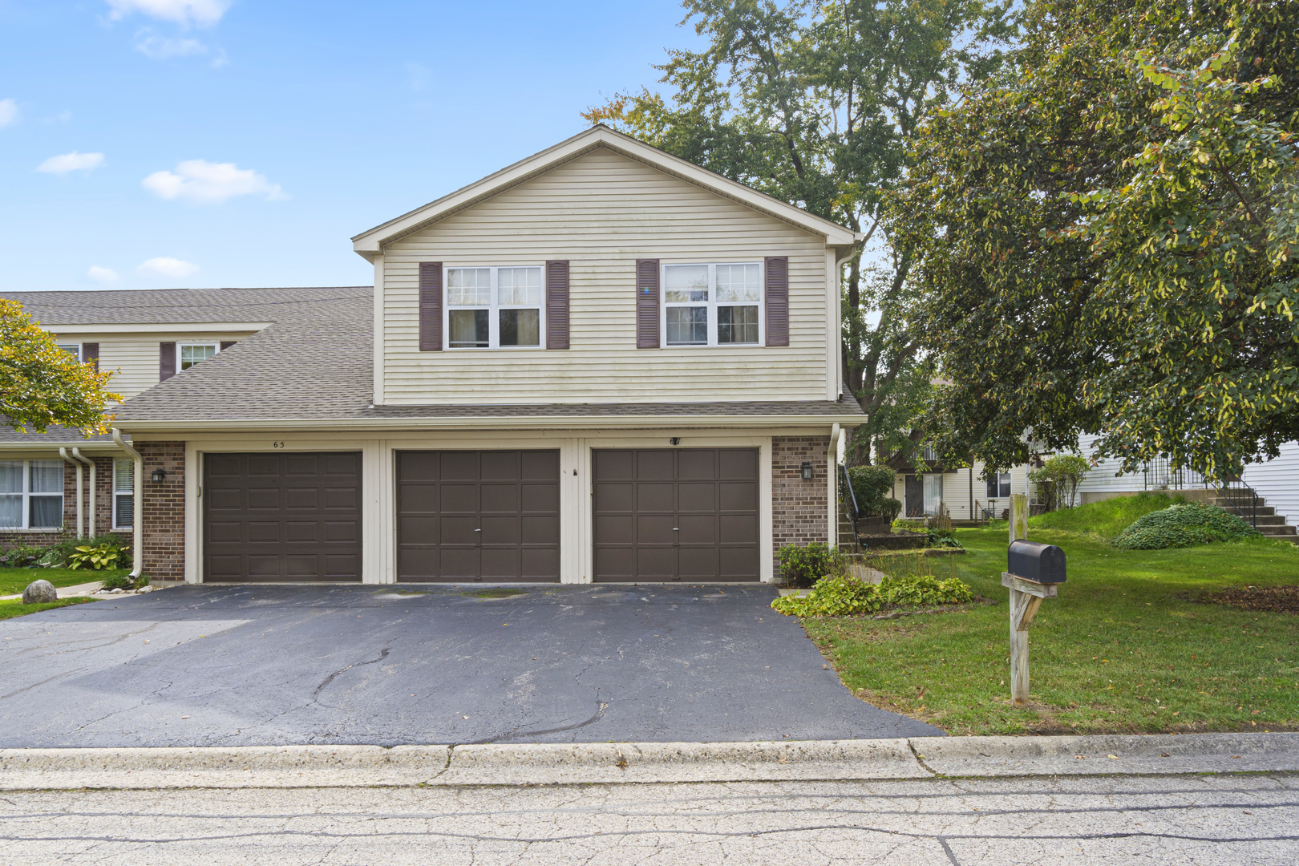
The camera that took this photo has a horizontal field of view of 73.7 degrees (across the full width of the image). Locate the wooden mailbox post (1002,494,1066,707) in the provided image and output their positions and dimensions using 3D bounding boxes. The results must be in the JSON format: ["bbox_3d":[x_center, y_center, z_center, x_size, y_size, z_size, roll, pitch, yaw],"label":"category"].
[{"bbox_3d":[2.600,1.175,5.920,0.190,1.500,0.780,-1,-2,3],"label":"wooden mailbox post"}]

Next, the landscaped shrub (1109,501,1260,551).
[{"bbox_3d":[10.500,1.790,17.000,2.700,0.850,2.200,-1,-2,2],"label":"landscaped shrub"}]

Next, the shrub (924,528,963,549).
[{"bbox_3d":[5.450,1.950,15.950,0.720,0.420,0.650,-1,-2,2],"label":"shrub"}]

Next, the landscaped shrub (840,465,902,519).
[{"bbox_3d":[4.500,1.220,17.500,1.300,1.150,1.200,-1,-2,2],"label":"landscaped shrub"}]

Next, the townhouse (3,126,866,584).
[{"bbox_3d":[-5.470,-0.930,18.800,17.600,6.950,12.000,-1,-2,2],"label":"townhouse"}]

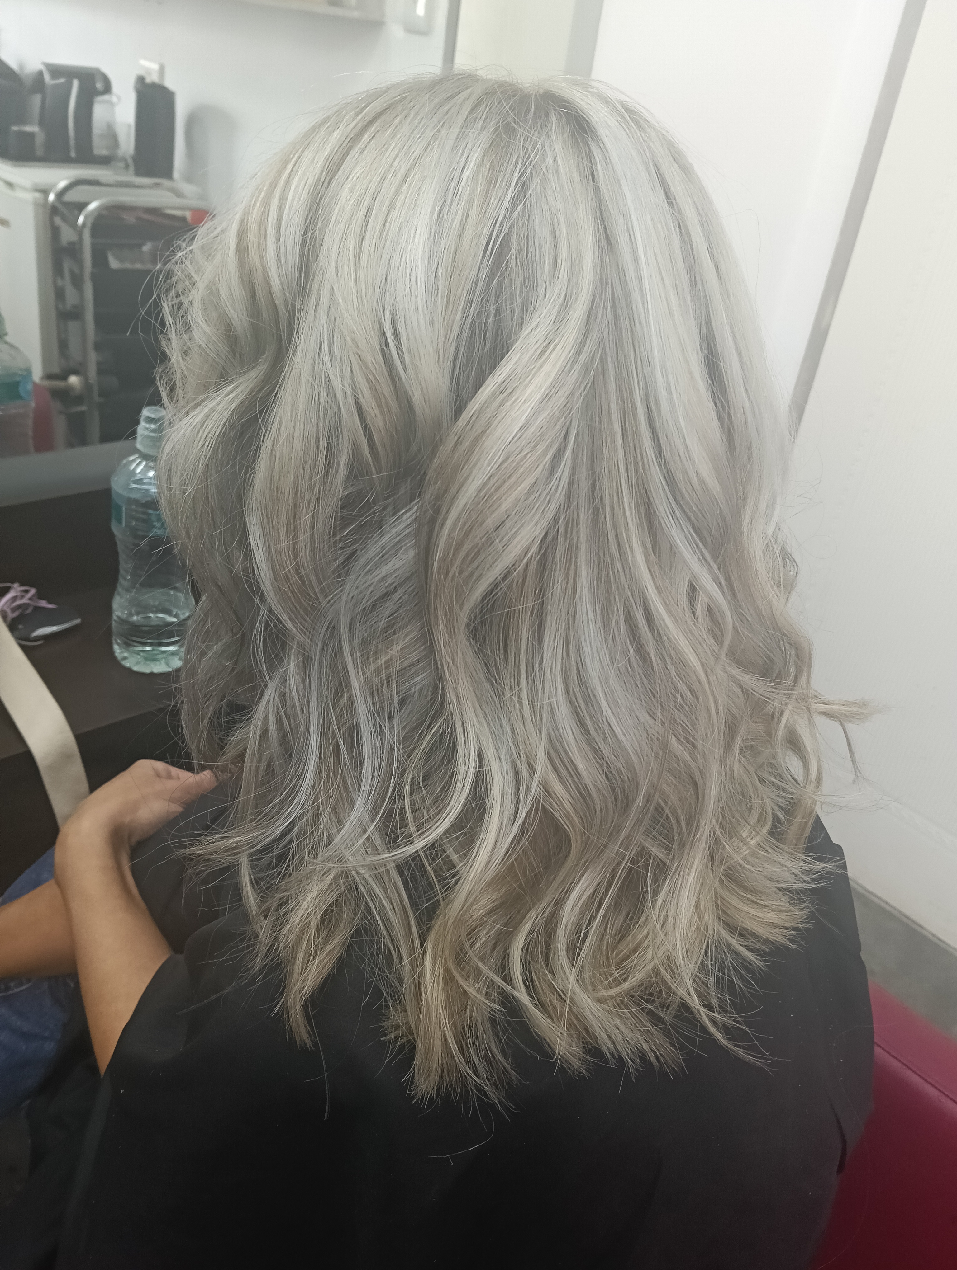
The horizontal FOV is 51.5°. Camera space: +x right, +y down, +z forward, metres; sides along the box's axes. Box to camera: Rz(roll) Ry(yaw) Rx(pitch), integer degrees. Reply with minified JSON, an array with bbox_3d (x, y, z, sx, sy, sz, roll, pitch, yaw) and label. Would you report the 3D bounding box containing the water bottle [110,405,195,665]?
[{"bbox_3d":[-0.293,-0.086,0.898,0.074,0.238,0.074,9,26,0],"label":"water bottle"}]

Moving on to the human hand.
[{"bbox_3d":[-0.259,0.136,0.755,0.140,0.075,0.085,-25,6,-13],"label":"human hand"}]

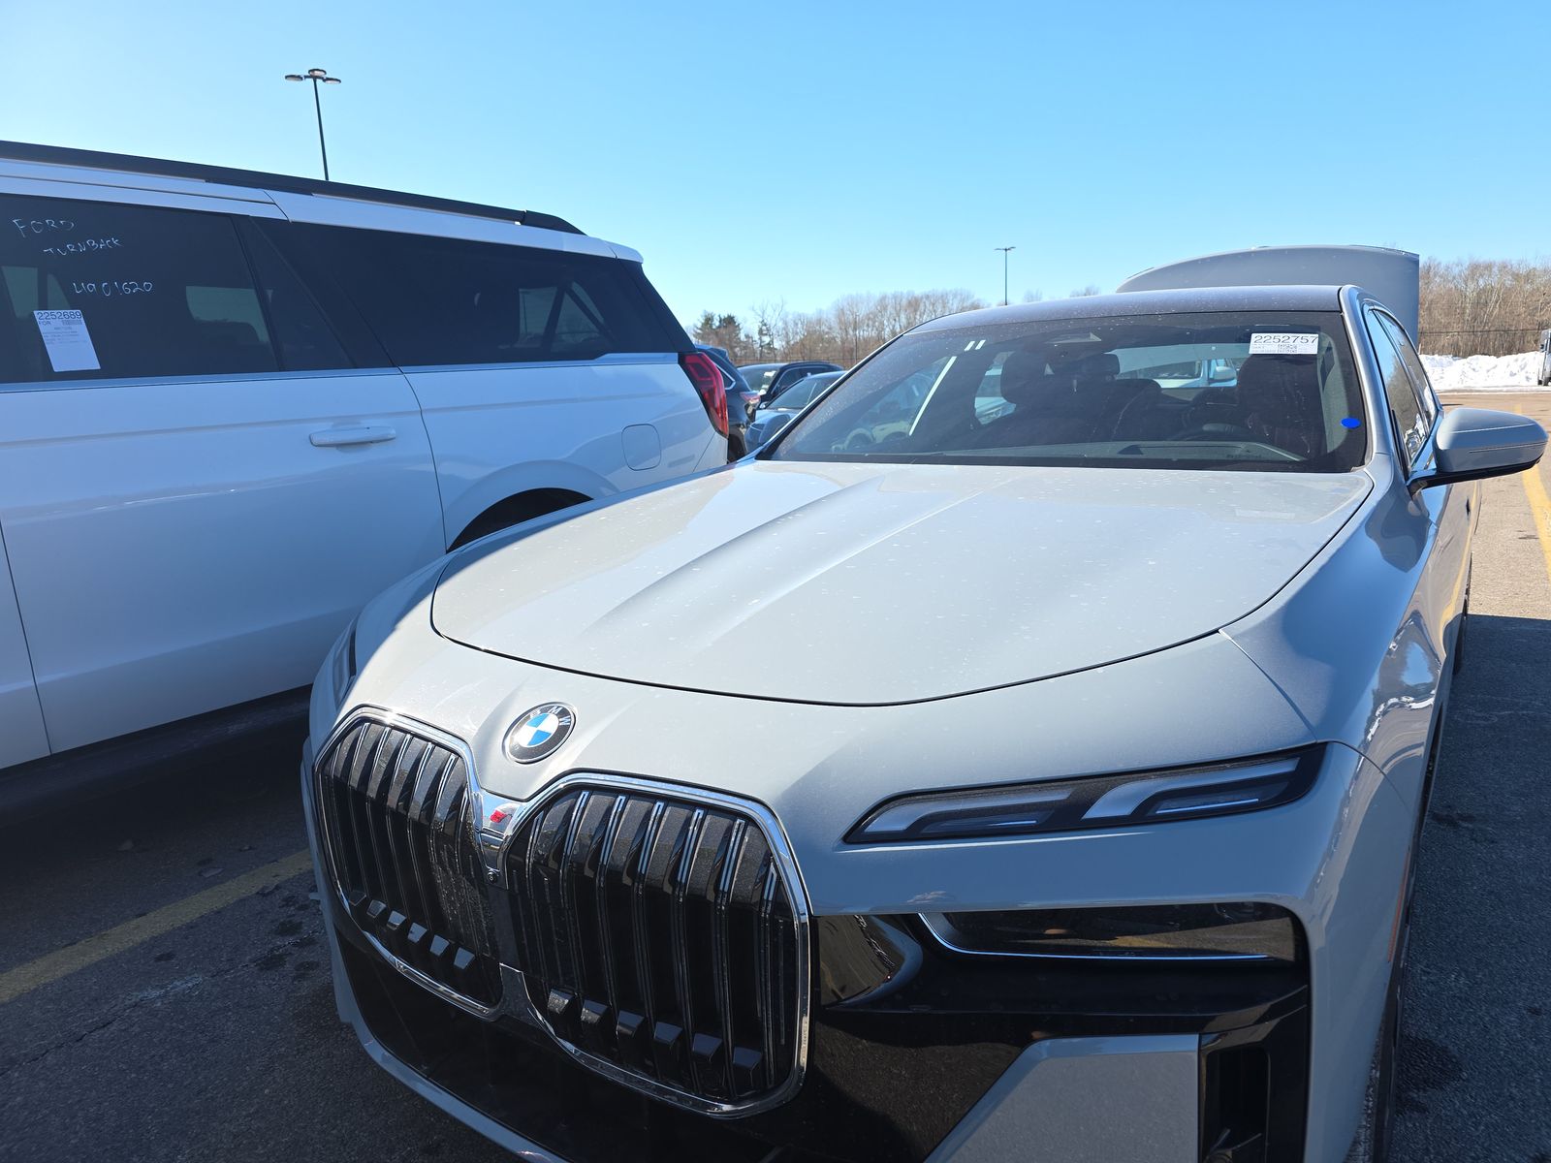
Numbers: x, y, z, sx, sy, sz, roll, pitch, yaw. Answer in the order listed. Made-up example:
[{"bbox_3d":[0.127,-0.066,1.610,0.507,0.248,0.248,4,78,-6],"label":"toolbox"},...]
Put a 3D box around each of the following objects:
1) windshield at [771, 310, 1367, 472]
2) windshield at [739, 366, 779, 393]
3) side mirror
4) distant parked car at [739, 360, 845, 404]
[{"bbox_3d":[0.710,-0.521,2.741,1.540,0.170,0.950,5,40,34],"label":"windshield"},{"bbox_3d":[-0.609,-3.643,18.701,1.420,0.170,0.840,4,48,31],"label":"windshield"},{"bbox_3d":[1.545,-0.285,2.261,0.240,0.180,0.170,5,14,34],"label":"side mirror"},{"bbox_3d":[-0.095,-3.373,19.675,1.870,1.640,4.650,4,13,31],"label":"distant parked car"}]

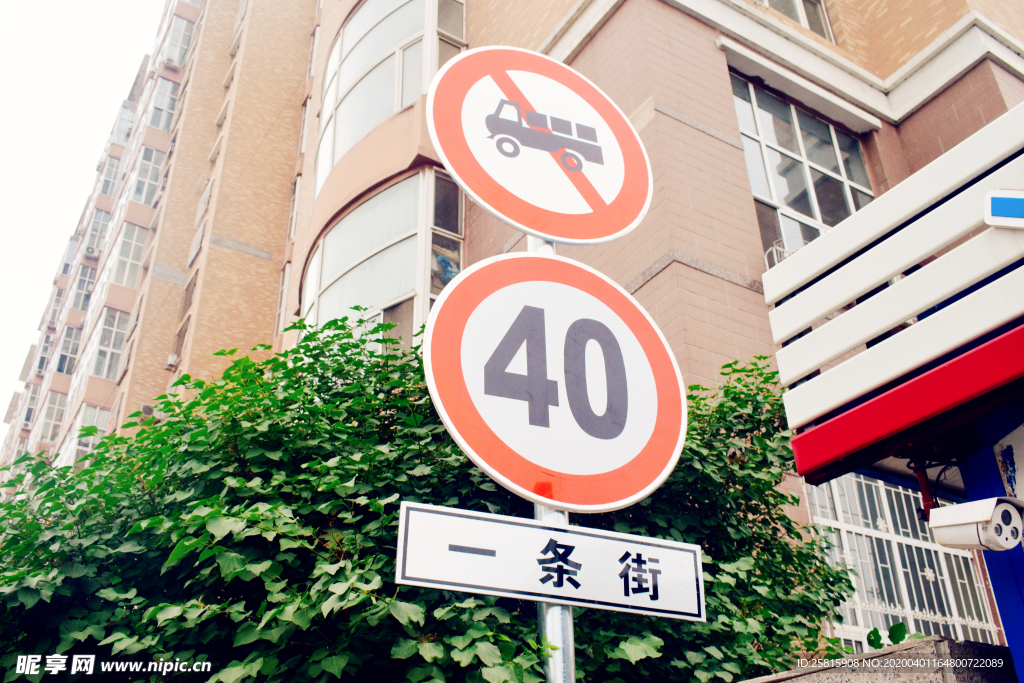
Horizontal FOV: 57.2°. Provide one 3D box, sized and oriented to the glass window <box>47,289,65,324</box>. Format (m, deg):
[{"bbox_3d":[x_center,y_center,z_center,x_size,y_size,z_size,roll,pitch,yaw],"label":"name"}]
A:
[{"bbox_3d":[-24.766,-1.859,51.463,0.641,2.121,0.150,16,-35,-27],"label":"glass window"}]

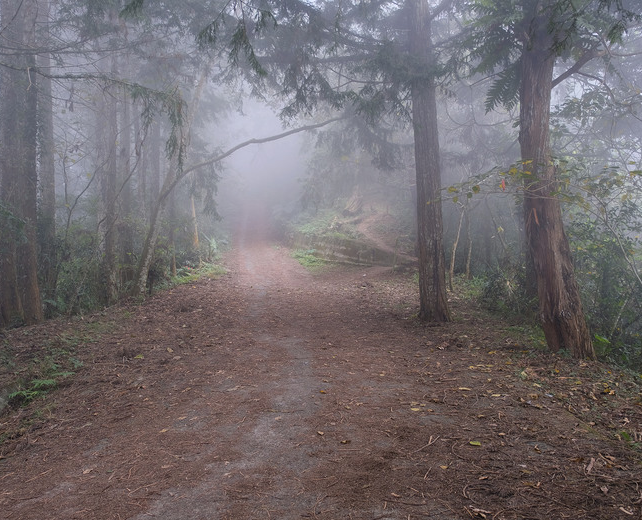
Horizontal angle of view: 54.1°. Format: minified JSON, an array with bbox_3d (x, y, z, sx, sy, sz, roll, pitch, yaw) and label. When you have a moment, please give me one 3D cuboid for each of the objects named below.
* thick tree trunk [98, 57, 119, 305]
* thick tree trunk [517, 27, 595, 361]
[{"bbox_3d":[-4.735,-1.771,14.000,0.480,5.600,0.480,-1,2,0],"label":"thick tree trunk"},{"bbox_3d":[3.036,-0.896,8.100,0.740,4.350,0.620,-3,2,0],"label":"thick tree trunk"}]

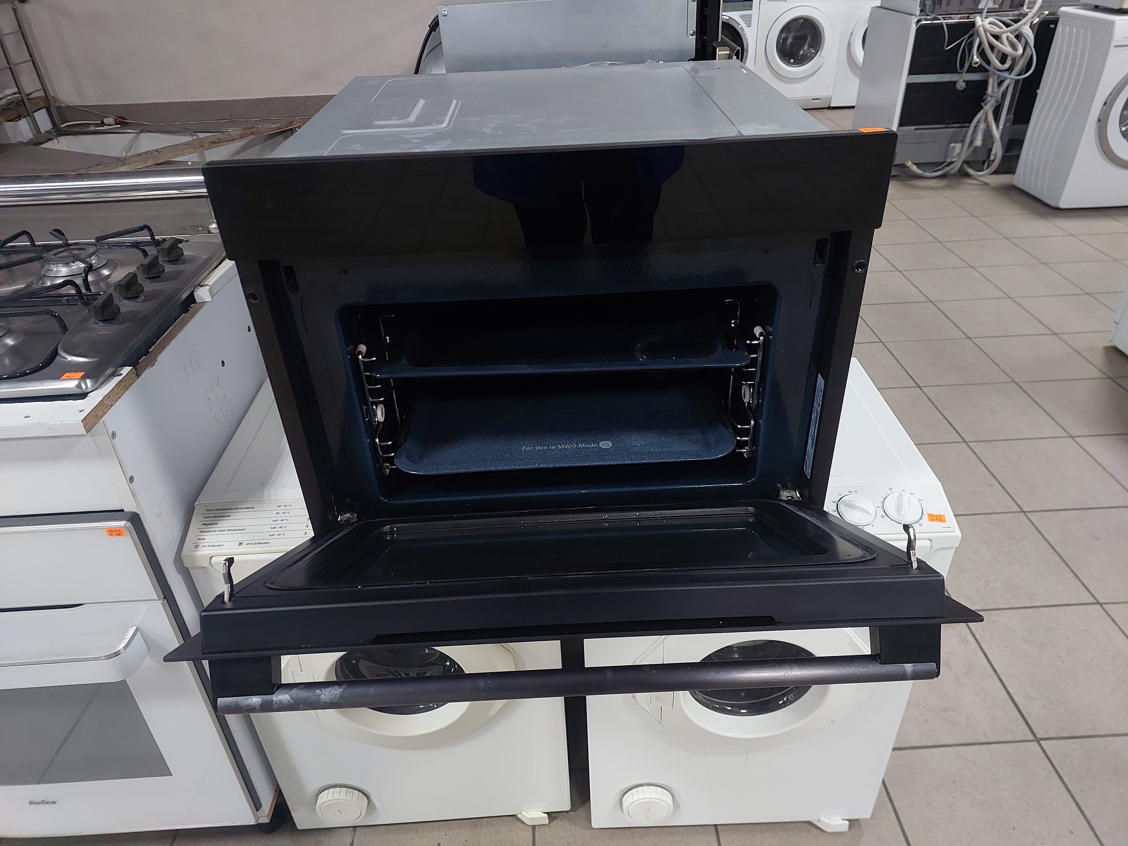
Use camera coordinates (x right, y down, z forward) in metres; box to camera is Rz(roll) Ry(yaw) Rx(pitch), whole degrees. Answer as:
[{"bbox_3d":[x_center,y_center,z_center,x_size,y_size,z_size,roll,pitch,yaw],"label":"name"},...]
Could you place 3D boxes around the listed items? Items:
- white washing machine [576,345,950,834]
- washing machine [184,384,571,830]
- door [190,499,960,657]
[{"bbox_3d":[0.270,0.306,1.282,0.478,0.684,0.438,-2,32,0],"label":"white washing machine"},{"bbox_3d":[-0.250,0.314,1.307,0.478,0.684,0.438,-3,32,-1],"label":"washing machine"},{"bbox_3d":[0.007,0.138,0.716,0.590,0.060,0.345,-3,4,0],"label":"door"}]

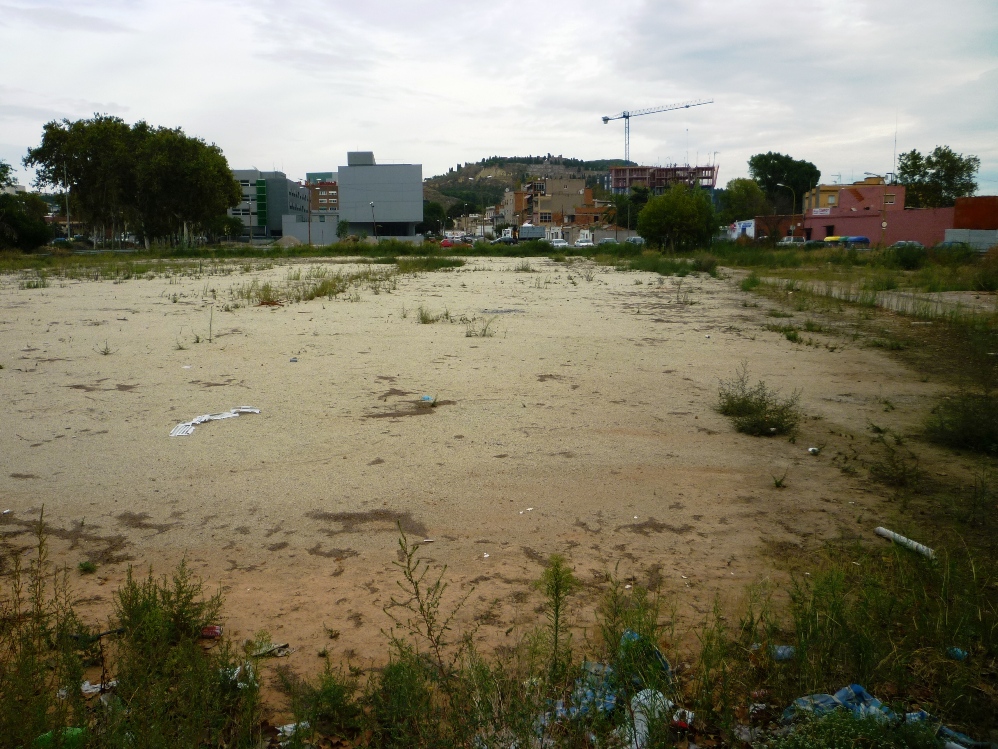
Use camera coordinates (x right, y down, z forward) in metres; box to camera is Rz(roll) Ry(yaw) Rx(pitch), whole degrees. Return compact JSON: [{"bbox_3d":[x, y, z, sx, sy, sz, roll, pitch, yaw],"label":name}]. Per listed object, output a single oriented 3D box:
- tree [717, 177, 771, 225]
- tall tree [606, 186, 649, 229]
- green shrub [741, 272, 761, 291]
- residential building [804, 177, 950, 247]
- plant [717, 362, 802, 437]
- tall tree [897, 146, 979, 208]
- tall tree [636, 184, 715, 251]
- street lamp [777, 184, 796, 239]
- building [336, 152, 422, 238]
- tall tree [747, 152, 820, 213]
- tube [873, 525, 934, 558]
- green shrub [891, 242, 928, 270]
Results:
[{"bbox_3d":[41.533,-27.545,142.402,8.714,11.374,8.714,3,10,16],"label":"tree"},{"bbox_3d":[20.775,-25.542,135.641,6.451,9.672,6.451,1,10,8],"label":"tall tree"},{"bbox_3d":[8.372,-3.098,27.715,0.693,0.495,0.693,3,10,16],"label":"green shrub"},{"bbox_3d":[45.000,-18.000,95.334,9.000,8.200,21.000,-5,11,-25],"label":"residential building"},{"bbox_3d":[2.478,0.183,7.986,0.777,0.583,0.777,3,10,17],"label":"plant"},{"bbox_3d":[55.481,-22.167,105.787,9.856,12.941,9.856,5,11,27],"label":"tall tree"},{"bbox_3d":[17.783,-15.704,84.566,7.466,6.853,7.466,2,10,12],"label":"tall tree"},{"bbox_3d":[35.772,-19.547,104.200,2.300,8.302,0.350,-2,10,-10],"label":"street lamp"},{"bbox_3d":[-22.980,-34.583,166.569,16.600,17.218,16.000,0,10,-3],"label":"building"},{"bbox_3d":[50.661,-31.133,148.896,12.518,16.291,12.518,3,10,18],"label":"tall tree"},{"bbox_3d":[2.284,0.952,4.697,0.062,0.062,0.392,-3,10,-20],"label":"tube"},{"bbox_3d":[18.951,-5.397,38.640,1.667,1.296,1.600,5,11,26],"label":"green shrub"}]

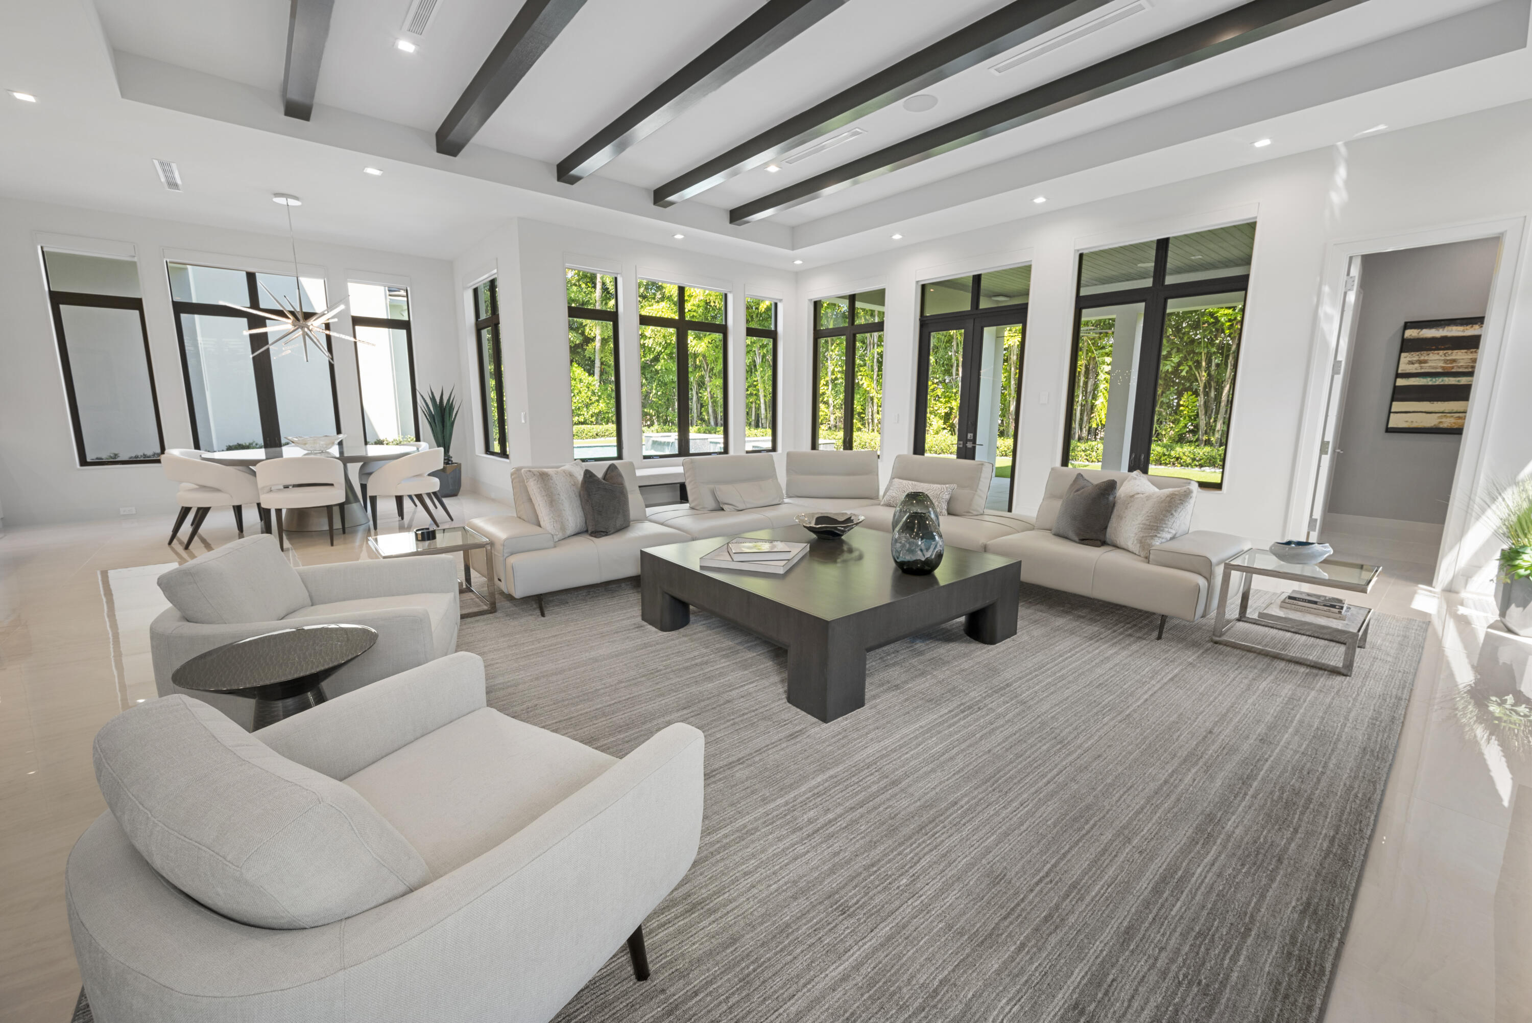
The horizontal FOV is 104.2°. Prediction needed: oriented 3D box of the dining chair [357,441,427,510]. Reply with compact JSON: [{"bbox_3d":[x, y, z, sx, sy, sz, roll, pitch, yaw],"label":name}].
[{"bbox_3d":[-4.389,-0.395,7.216,0.620,0.797,0.625,4,10,23],"label":"dining chair"}]

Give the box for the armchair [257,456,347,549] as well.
[{"bbox_3d":[-4.288,-0.104,5.540,0.603,0.806,0.598,-6,11,-37],"label":"armchair"}]

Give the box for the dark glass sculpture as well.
[{"bbox_3d":[0.823,0.099,3.194,0.270,0.420,0.275,3,9,14],"label":"dark glass sculpture"}]

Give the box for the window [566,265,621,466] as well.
[{"bbox_3d":[-2.040,-1.692,7.198,0.660,2.241,0.120,-8,13,-40],"label":"window"}]

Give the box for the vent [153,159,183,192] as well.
[{"bbox_3d":[-5.311,-2.987,5.311,0.131,0.030,0.921,-8,13,-40],"label":"vent"}]

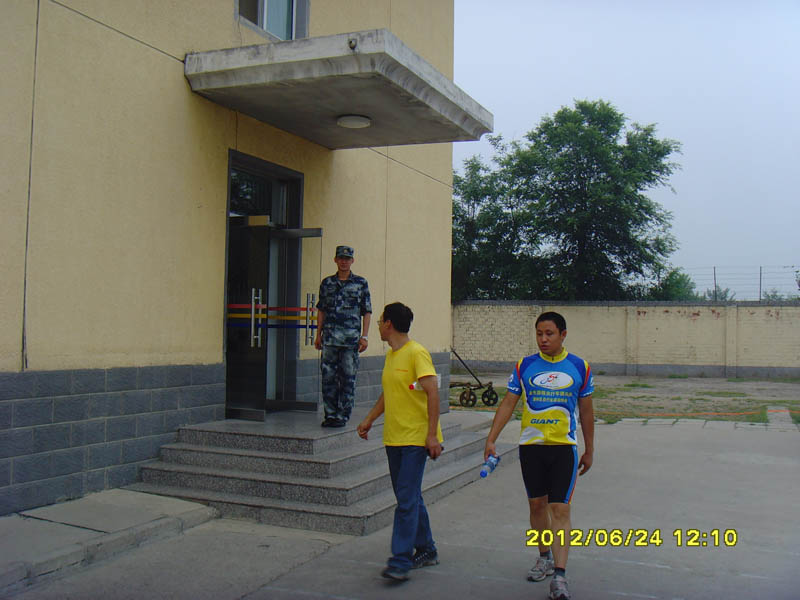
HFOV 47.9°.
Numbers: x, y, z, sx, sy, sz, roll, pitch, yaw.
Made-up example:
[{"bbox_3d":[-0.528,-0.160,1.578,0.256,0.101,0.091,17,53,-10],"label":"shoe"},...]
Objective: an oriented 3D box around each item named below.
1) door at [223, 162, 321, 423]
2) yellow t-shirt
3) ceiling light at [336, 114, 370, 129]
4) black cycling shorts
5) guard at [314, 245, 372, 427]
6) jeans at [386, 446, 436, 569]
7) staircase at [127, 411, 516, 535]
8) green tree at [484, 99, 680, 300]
[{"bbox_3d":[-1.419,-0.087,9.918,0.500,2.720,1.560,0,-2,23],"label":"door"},{"bbox_3d":[0.087,0.600,5.831,0.280,0.690,0.440,3,-3,-42],"label":"yellow t-shirt"},{"bbox_3d":[-0.470,-1.886,9.508,0.350,0.090,0.350,1,-2,0],"label":"ceiling light"},{"bbox_3d":[0.907,1.014,5.504,0.360,0.390,0.280,1,-2,18],"label":"black cycling shorts"},{"bbox_3d":[-0.575,0.362,9.174,0.540,1.810,0.340,1,-2,21],"label":"guard"},{"bbox_3d":[0.061,1.260,5.809,0.340,0.860,0.440,0,-3,43],"label":"jeans"},{"bbox_3d":[-0.447,1.565,9.384,2.400,0.580,4.650,0,-2,23],"label":"staircase"},{"bbox_3d":[7.666,-2.810,38.307,8.100,11.600,7.600,1,-2,0],"label":"green tree"}]

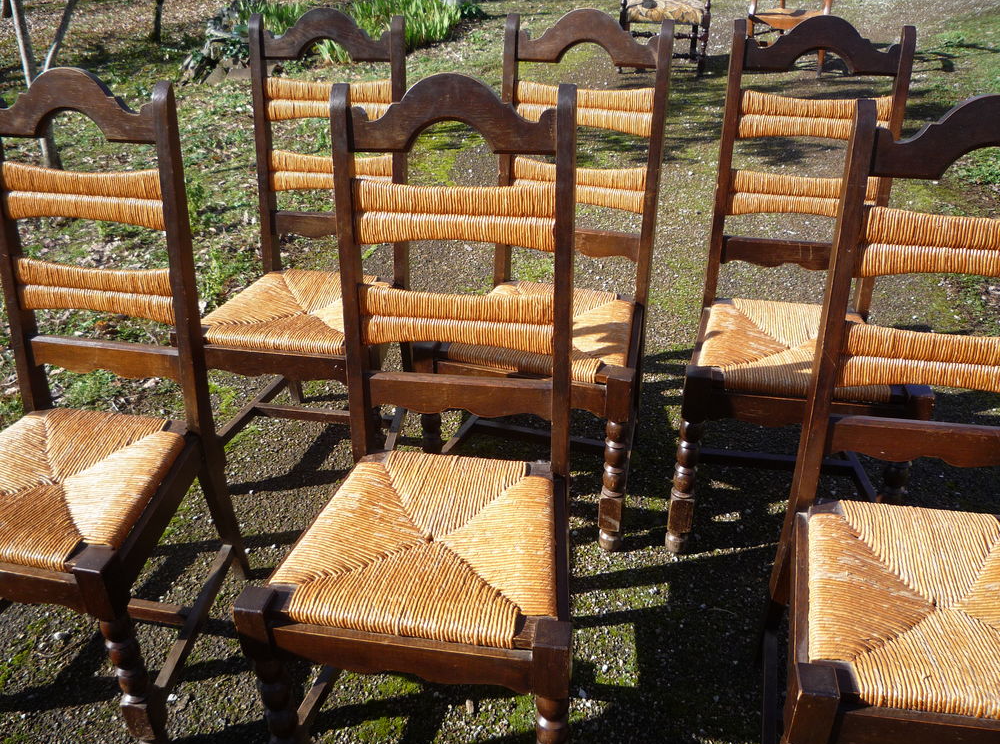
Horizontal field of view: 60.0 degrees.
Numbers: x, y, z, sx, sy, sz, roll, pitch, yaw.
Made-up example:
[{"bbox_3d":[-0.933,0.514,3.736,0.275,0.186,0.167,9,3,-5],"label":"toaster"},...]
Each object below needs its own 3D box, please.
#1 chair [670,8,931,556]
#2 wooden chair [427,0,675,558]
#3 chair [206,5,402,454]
[{"bbox_3d":[0.650,-0.169,1.887,0.468,1.067,0.553,5,31,9],"label":"chair"},{"bbox_3d":[0.128,-0.215,1.970,0.468,1.067,0.553,9,32,17],"label":"wooden chair"},{"bbox_3d":[-0.454,-0.267,2.076,0.468,1.067,0.553,6,30,11],"label":"chair"}]

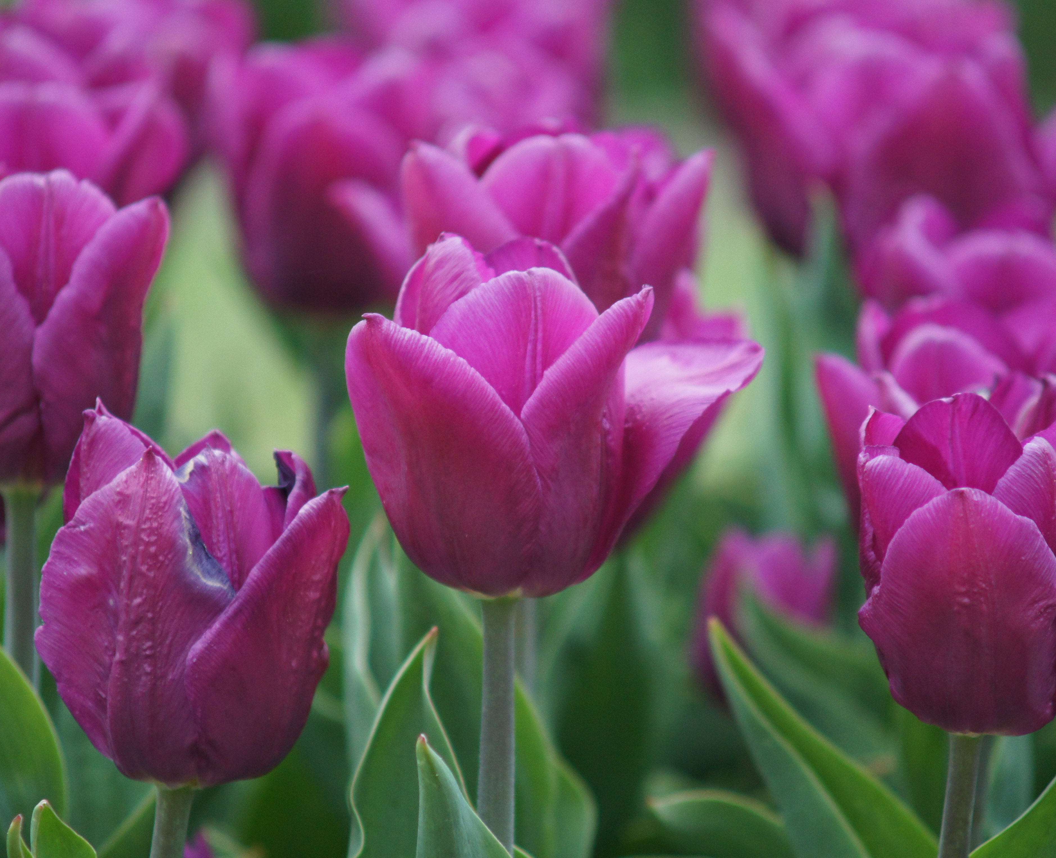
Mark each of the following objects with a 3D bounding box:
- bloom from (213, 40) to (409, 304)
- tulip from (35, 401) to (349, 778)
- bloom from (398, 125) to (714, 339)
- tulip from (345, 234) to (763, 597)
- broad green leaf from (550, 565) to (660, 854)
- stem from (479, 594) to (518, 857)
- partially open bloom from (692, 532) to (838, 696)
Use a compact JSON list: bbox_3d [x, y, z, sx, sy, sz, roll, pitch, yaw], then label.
[{"bbox_3d":[-0.049,-0.058,2.580,0.051,0.060,0.050,0,10,0],"label":"bloom"},{"bbox_3d":[-0.062,0.032,2.070,0.057,0.065,0.053,0,10,0],"label":"tulip"},{"bbox_3d":[0.006,-0.026,2.190,0.060,0.062,0.058,0,10,0],"label":"bloom"},{"bbox_3d":[0.005,-0.001,2.100,0.077,0.063,0.062,0,10,0],"label":"tulip"},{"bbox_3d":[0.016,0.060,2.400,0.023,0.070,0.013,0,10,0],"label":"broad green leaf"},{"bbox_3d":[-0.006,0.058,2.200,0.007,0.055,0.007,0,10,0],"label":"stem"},{"bbox_3d":[0.048,0.039,2.270,0.030,0.039,0.030,0,10,0],"label":"partially open bloom"}]

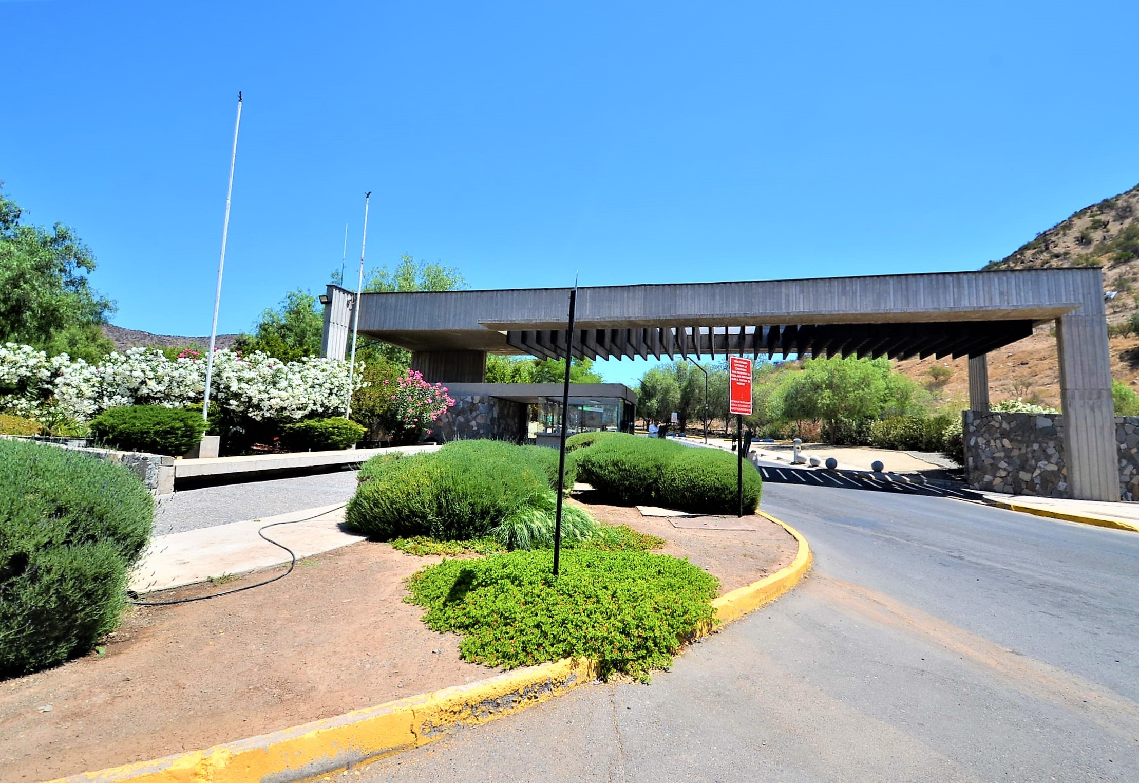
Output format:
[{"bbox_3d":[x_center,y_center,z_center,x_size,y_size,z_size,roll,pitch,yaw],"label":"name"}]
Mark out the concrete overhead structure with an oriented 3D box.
[{"bbox_3d":[3.293,-0.190,18.773,24.800,6.500,6.800,1,-6,15],"label":"concrete overhead structure"}]

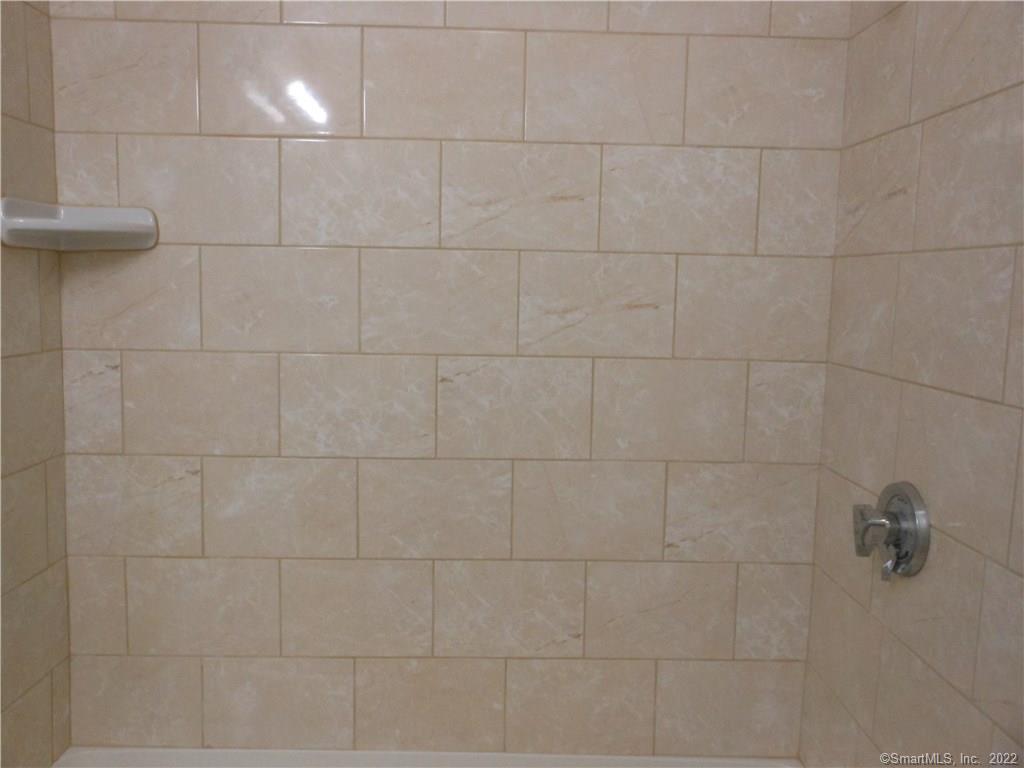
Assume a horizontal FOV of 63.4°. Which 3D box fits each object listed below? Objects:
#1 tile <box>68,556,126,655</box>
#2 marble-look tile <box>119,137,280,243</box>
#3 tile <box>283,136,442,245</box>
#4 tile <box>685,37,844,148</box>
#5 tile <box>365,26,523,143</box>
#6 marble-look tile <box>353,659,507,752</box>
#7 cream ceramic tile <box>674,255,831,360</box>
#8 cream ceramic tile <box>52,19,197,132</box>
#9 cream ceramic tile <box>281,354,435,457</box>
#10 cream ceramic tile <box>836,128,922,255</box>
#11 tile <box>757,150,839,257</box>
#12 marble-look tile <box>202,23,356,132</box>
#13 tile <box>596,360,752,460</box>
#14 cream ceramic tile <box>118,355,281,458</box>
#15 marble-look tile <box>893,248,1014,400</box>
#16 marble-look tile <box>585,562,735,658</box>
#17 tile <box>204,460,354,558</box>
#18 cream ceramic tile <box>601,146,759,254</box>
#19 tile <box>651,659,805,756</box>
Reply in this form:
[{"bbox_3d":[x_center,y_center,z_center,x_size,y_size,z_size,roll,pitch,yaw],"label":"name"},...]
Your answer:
[{"bbox_3d":[-0.831,0.442,1.663,0.115,0.203,0.009,1,5,-1],"label":"tile"},{"bbox_3d":[-0.588,-0.365,1.563,0.301,0.200,0.010,1,7,-1],"label":"marble-look tile"},{"bbox_3d":[-0.287,-0.361,1.576,0.301,0.200,0.010,1,6,-2],"label":"tile"},{"bbox_3d":[0.481,-0.551,1.569,0.301,0.199,0.009,1,7,-1],"label":"tile"},{"bbox_3d":[-0.133,-0.571,1.581,0.304,0.203,0.009,1,5,-1],"label":"tile"},{"bbox_3d":[-0.166,0.654,1.693,0.301,0.197,0.010,1,7,-1],"label":"marble-look tile"},{"bbox_3d":[0.471,-0.147,1.616,0.302,0.200,0.009,1,7,-1],"label":"cream ceramic tile"},{"bbox_3d":[-0.716,-0.570,1.544,0.264,0.200,0.010,1,6,-2],"label":"cream ceramic tile"},{"bbox_3d":[-0.298,0.044,1.616,0.301,0.200,0.010,1,6,-2],"label":"cream ceramic tile"},{"bbox_3d":[0.634,-0.326,1.442,0.009,0.198,0.294,1,7,-1],"label":"cream ceramic tile"},{"bbox_3d":[0.551,-0.347,1.594,0.151,0.199,0.009,1,7,-1],"label":"tile"},{"bbox_3d":[-0.430,-0.565,1.548,0.299,0.197,0.009,1,7,-1],"label":"marble-look tile"},{"bbox_3d":[0.313,0.052,1.651,0.304,0.203,0.009,1,5,-1],"label":"tile"},{"bbox_3d":[-0.603,0.039,1.614,0.300,0.201,0.009,1,7,-1],"label":"cream ceramic tile"},{"bbox_3d":[0.633,-0.094,1.200,0.010,0.200,0.303,1,7,-1],"label":"marble-look tile"},{"bbox_3d":[0.301,0.459,1.680,0.301,0.200,0.010,1,7,-1],"label":"marble-look tile"},{"bbox_3d":[-0.460,0.245,1.652,0.304,0.203,0.009,1,5,-1],"label":"tile"},{"bbox_3d":[0.323,-0.352,1.595,0.301,0.200,0.010,1,6,-2],"label":"cream ceramic tile"},{"bbox_3d":[0.444,0.665,1.698,0.300,0.202,0.010,1,6,-2],"label":"tile"}]

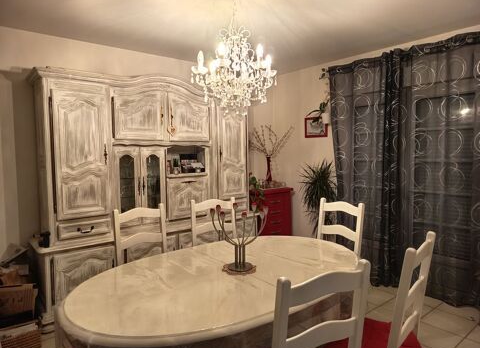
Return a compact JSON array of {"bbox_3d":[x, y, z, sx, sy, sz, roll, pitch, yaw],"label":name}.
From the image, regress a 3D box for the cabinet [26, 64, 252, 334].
[{"bbox_3d":[-0.814,0.128,3.507,2.351,2.145,0.456,-4,5,-39],"label":"cabinet"}]

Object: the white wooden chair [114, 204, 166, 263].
[{"bbox_3d":[-0.642,0.765,2.527,0.450,1.000,0.490,-4,5,-43],"label":"white wooden chair"}]

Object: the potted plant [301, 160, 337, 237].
[{"bbox_3d":[0.942,0.492,3.970,0.440,1.320,0.440,-4,5,-39],"label":"potted plant"}]

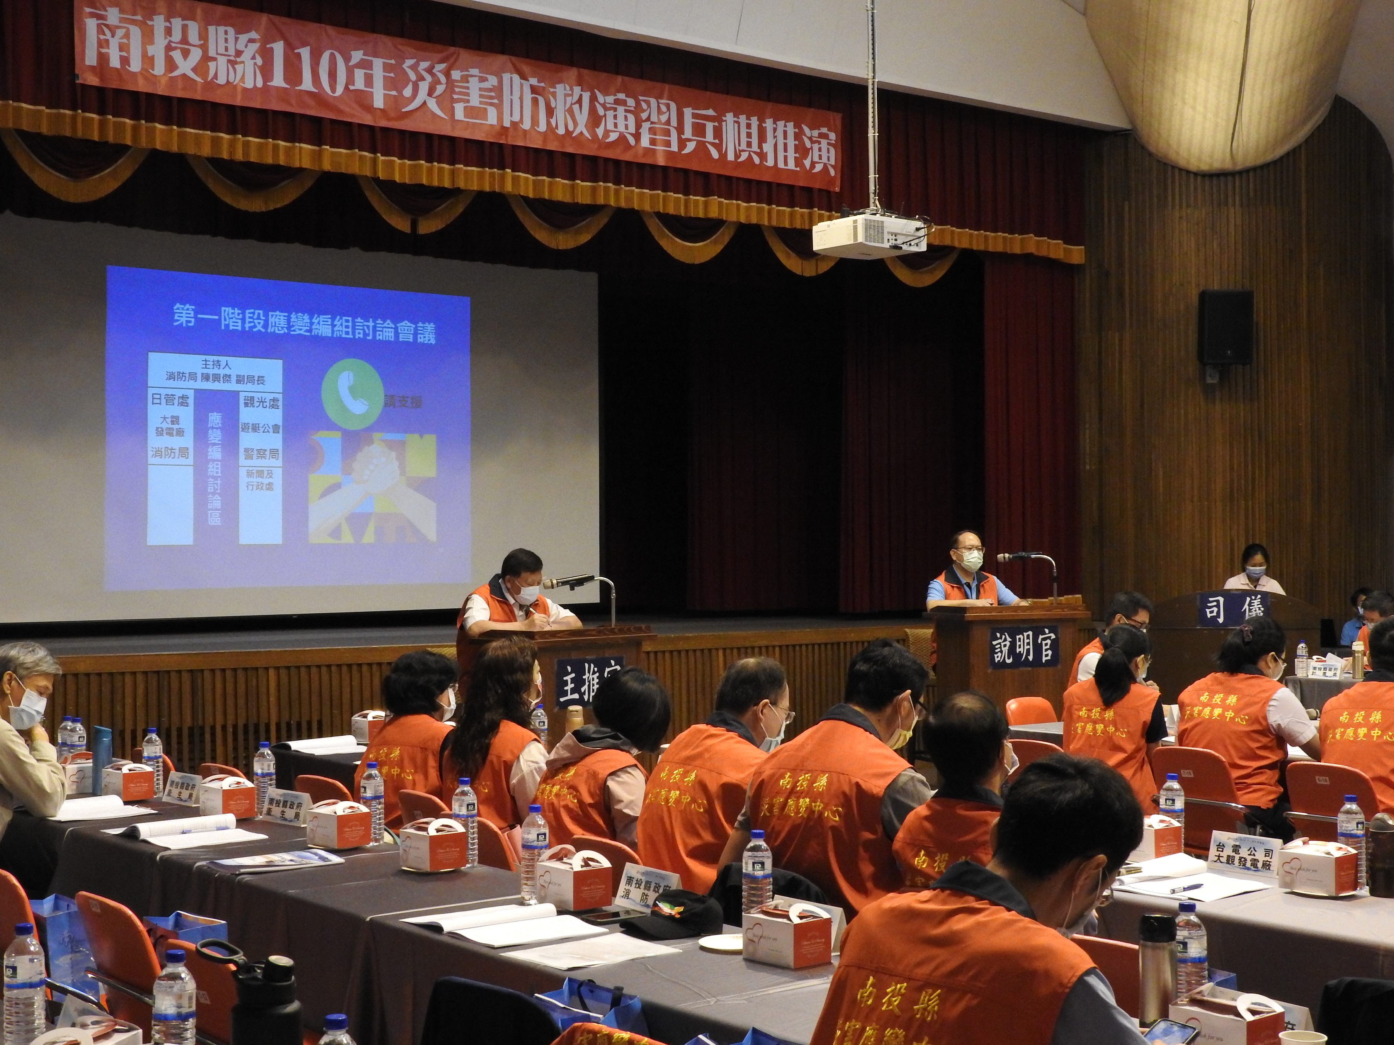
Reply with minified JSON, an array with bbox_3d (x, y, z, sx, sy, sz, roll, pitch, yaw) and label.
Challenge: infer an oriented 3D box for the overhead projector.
[{"bbox_3d":[0.720,-1.189,8.350,0.385,0.115,0.305,0,0,-39],"label":"overhead projector"}]

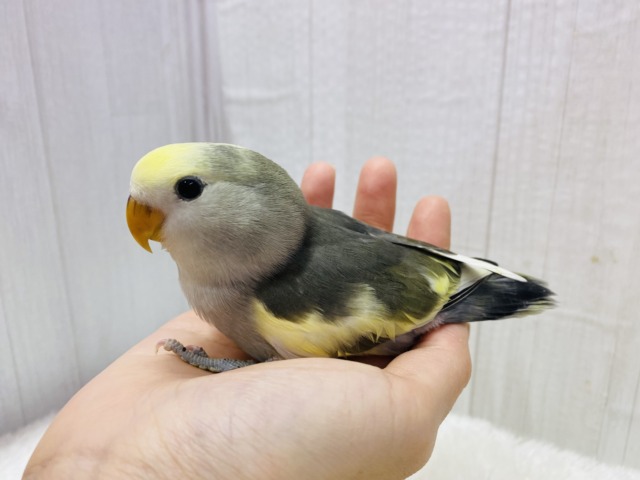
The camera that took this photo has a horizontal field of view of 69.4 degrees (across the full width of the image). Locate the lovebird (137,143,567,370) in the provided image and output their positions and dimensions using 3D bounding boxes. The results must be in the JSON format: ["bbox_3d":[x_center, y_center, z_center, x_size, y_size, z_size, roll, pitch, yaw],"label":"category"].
[{"bbox_3d":[0.013,0.004,0.151,0.141,0.070,0.052,-2,14,-10],"label":"lovebird"}]

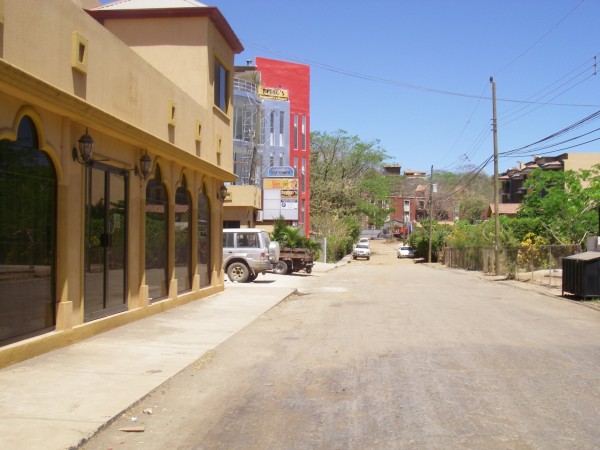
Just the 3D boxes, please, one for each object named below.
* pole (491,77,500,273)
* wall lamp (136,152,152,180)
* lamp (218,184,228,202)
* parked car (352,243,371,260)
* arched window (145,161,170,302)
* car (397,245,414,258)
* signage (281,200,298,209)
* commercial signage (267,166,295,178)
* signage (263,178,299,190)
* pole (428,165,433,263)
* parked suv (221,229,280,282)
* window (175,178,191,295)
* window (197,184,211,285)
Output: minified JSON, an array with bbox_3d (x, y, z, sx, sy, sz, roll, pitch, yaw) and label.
[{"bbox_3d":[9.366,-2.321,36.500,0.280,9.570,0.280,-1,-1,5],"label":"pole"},{"bbox_3d":[-2.845,-1.082,14.010,0.280,0.520,0.210,0,-1,5],"label":"wall lamp"},{"bbox_3d":[-2.147,-0.884,21.400,0.290,0.510,0.230,0,-1,5],"label":"lamp"},{"bbox_3d":[6.452,2.835,79.500,1.740,1.690,4.400,0,-1,5],"label":"parked car"},{"bbox_3d":[-2.862,0.151,15.340,0.150,2.730,1.600,0,-1,5],"label":"arched window"},{"bbox_3d":[12.683,3.281,91.000,1.660,1.440,4.200,0,-1,2],"label":"car"},{"bbox_3d":[-0.647,-1.263,47.000,1.080,0.500,0.080,0,-1,5],"label":"signage"},{"bbox_3d":[-1.171,-3.235,47.000,1.660,0.700,0.140,0,-1,5],"label":"commercial signage"},{"bbox_3d":[-1.133,-2.378,45.000,2.070,0.650,0.150,0,-1,4],"label":"signage"},{"bbox_3d":[12.223,-1.024,71.000,0.260,9.100,0.260,1,-1,5],"label":"pole"},{"bbox_3d":[-3.070,1.120,27.980,4.650,1.870,1.740,0,-1,8],"label":"parked suv"},{"bbox_3d":[-2.694,0.179,17.715,0.150,2.750,1.880,0,-1,5],"label":"window"},{"bbox_3d":[-2.494,0.237,19.925,0.150,2.730,1.860,0,-1,5],"label":"window"}]

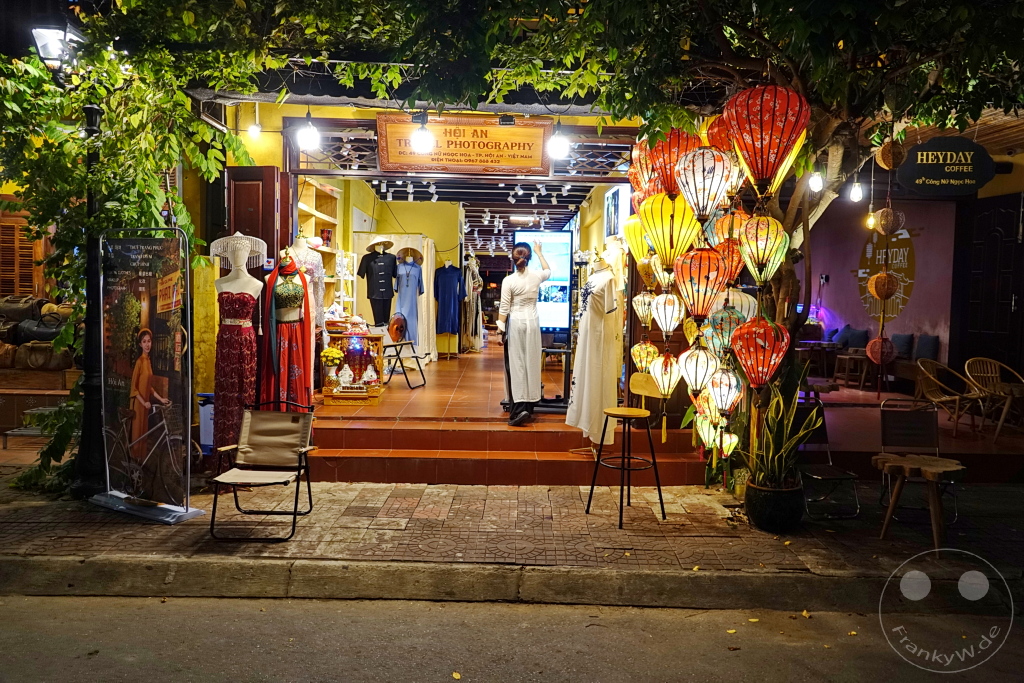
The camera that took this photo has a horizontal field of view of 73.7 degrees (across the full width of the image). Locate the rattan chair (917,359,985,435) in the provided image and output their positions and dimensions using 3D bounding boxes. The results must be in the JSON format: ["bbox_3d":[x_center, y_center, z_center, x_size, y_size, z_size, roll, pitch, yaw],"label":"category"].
[{"bbox_3d":[4.292,0.547,6.706,0.610,0.730,0.630,-2,5,-39],"label":"rattan chair"}]

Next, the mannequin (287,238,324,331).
[{"bbox_3d":[-1.785,-0.144,5.816,0.420,1.680,0.320,0,4,-15],"label":"mannequin"}]

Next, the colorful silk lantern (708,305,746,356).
[{"bbox_3d":[1.554,-0.079,4.900,0.266,0.345,0.266,1,4,0],"label":"colorful silk lantern"}]

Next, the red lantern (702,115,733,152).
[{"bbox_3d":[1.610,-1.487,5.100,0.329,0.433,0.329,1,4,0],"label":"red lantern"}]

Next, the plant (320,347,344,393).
[{"bbox_3d":[-1.762,0.275,6.700,0.236,0.442,0.236,1,4,0],"label":"plant"}]

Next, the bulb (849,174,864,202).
[{"bbox_3d":[2.296,-1.020,4.550,0.078,0.185,0.078,1,4,0],"label":"bulb"}]

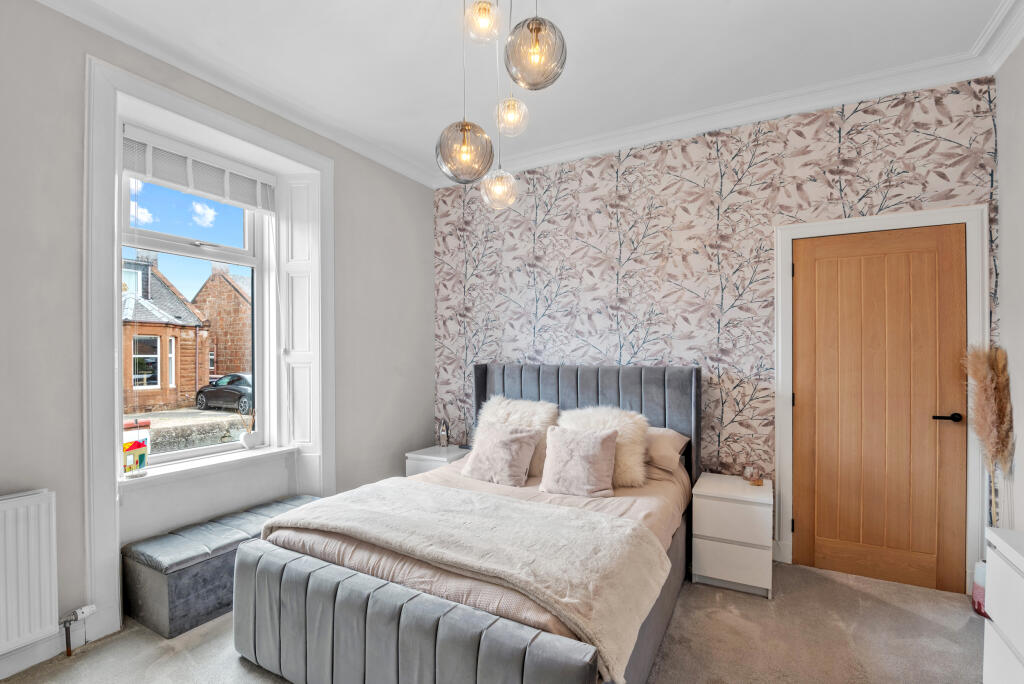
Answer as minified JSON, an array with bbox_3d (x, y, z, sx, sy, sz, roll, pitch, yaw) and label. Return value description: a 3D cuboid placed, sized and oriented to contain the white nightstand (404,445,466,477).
[{"bbox_3d":[-0.548,1.152,3.671,0.400,0.550,0.460,0,0,28],"label":"white nightstand"}]

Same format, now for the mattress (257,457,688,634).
[{"bbox_3d":[0.015,0.958,2.542,1.560,0.280,1.900,0,0,28],"label":"mattress"}]

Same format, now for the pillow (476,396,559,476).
[{"bbox_3d":[0.061,0.619,3.049,0.500,0.480,0.200,0,-27,28],"label":"pillow"}]

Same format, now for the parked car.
[{"bbox_3d":[-10.653,1.967,18.272,4.750,1.480,1.860,0,0,30],"label":"parked car"}]

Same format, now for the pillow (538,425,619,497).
[{"bbox_3d":[0.397,0.679,2.640,0.420,0.410,0.150,0,-35,18],"label":"pillow"}]

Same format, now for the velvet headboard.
[{"bbox_3d":[0.497,0.806,3.442,1.700,1.240,0.250,0,0,28],"label":"velvet headboard"}]

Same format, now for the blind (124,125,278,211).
[{"bbox_3d":[-1.833,-1.007,2.763,0.060,0.250,0.860,0,0,29],"label":"blind"}]

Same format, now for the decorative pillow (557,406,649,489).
[{"bbox_3d":[0.565,0.626,2.803,0.520,0.460,0.200,0,-27,26],"label":"decorative pillow"}]

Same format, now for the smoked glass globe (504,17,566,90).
[{"bbox_3d":[0.081,-0.991,1.570,0.210,0.210,0.210,0,0,0],"label":"smoked glass globe"}]

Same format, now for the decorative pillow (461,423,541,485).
[{"bbox_3d":[-0.061,0.690,2.885,0.430,0.410,0.150,0,-36,18],"label":"decorative pillow"}]

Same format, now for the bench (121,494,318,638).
[{"bbox_3d":[-1.545,1.211,2.693,0.430,0.370,1.020,0,0,30],"label":"bench"}]

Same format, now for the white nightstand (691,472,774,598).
[{"bbox_3d":[1.367,1.150,2.810,0.405,0.550,0.465,0,0,28],"label":"white nightstand"}]

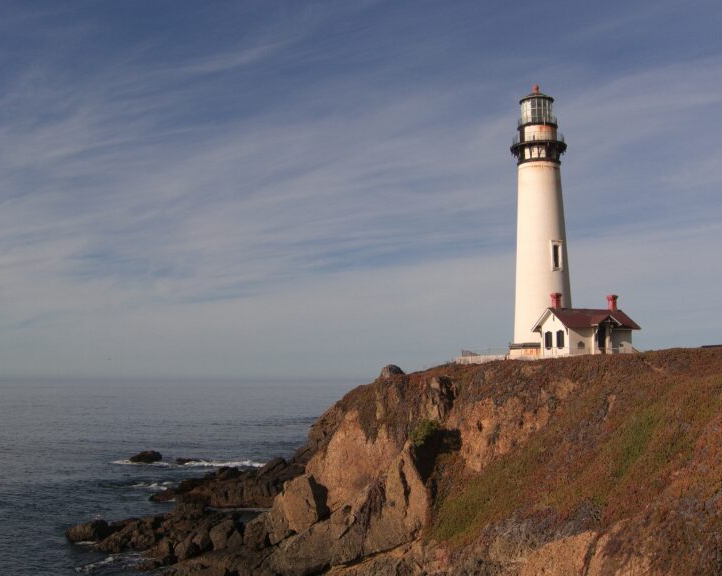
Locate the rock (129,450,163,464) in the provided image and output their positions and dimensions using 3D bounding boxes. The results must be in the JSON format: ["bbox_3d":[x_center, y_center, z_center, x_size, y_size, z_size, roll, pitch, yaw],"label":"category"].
[{"bbox_3d":[-30.100,23.600,118.400,4.700,1.850,3.200,1,-6,-14],"label":"rock"}]

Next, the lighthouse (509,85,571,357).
[{"bbox_3d":[22.740,-8.480,105.560,8.400,35.000,8.400,-1,-6,12],"label":"lighthouse"}]

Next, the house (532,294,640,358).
[{"bbox_3d":[25.800,4.390,95.900,9.500,7.500,8.200,2,-6,-20],"label":"house"}]

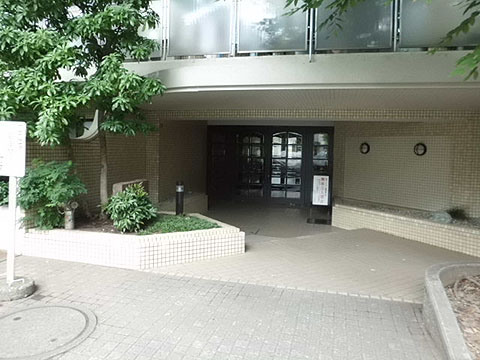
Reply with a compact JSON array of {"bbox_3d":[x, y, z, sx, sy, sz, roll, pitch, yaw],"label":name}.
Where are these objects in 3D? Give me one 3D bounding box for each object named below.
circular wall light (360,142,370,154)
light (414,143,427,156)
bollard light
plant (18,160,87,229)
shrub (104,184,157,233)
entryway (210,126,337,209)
[{"bbox_3d":[2.733,-0.693,7.929,0.080,0.250,0.250,-3,6,-31],"label":"circular wall light"},{"bbox_3d":[3.401,-0.579,6.839,0.080,0.250,0.250,-3,6,-31],"label":"light"},{"bbox_3d":[-0.891,0.270,5.400,0.110,0.520,0.110,1,5,0],"label":"bollard light"},{"bbox_3d":[-2.361,0.189,4.540,0.850,0.860,0.680,-2,6,-27],"label":"plant"},{"bbox_3d":[-1.403,0.365,4.620,0.630,0.550,0.570,-1,5,-17],"label":"shrub"},{"bbox_3d":[0.770,-0.328,9.100,3.200,2.050,0.500,1,5,5],"label":"entryway"}]

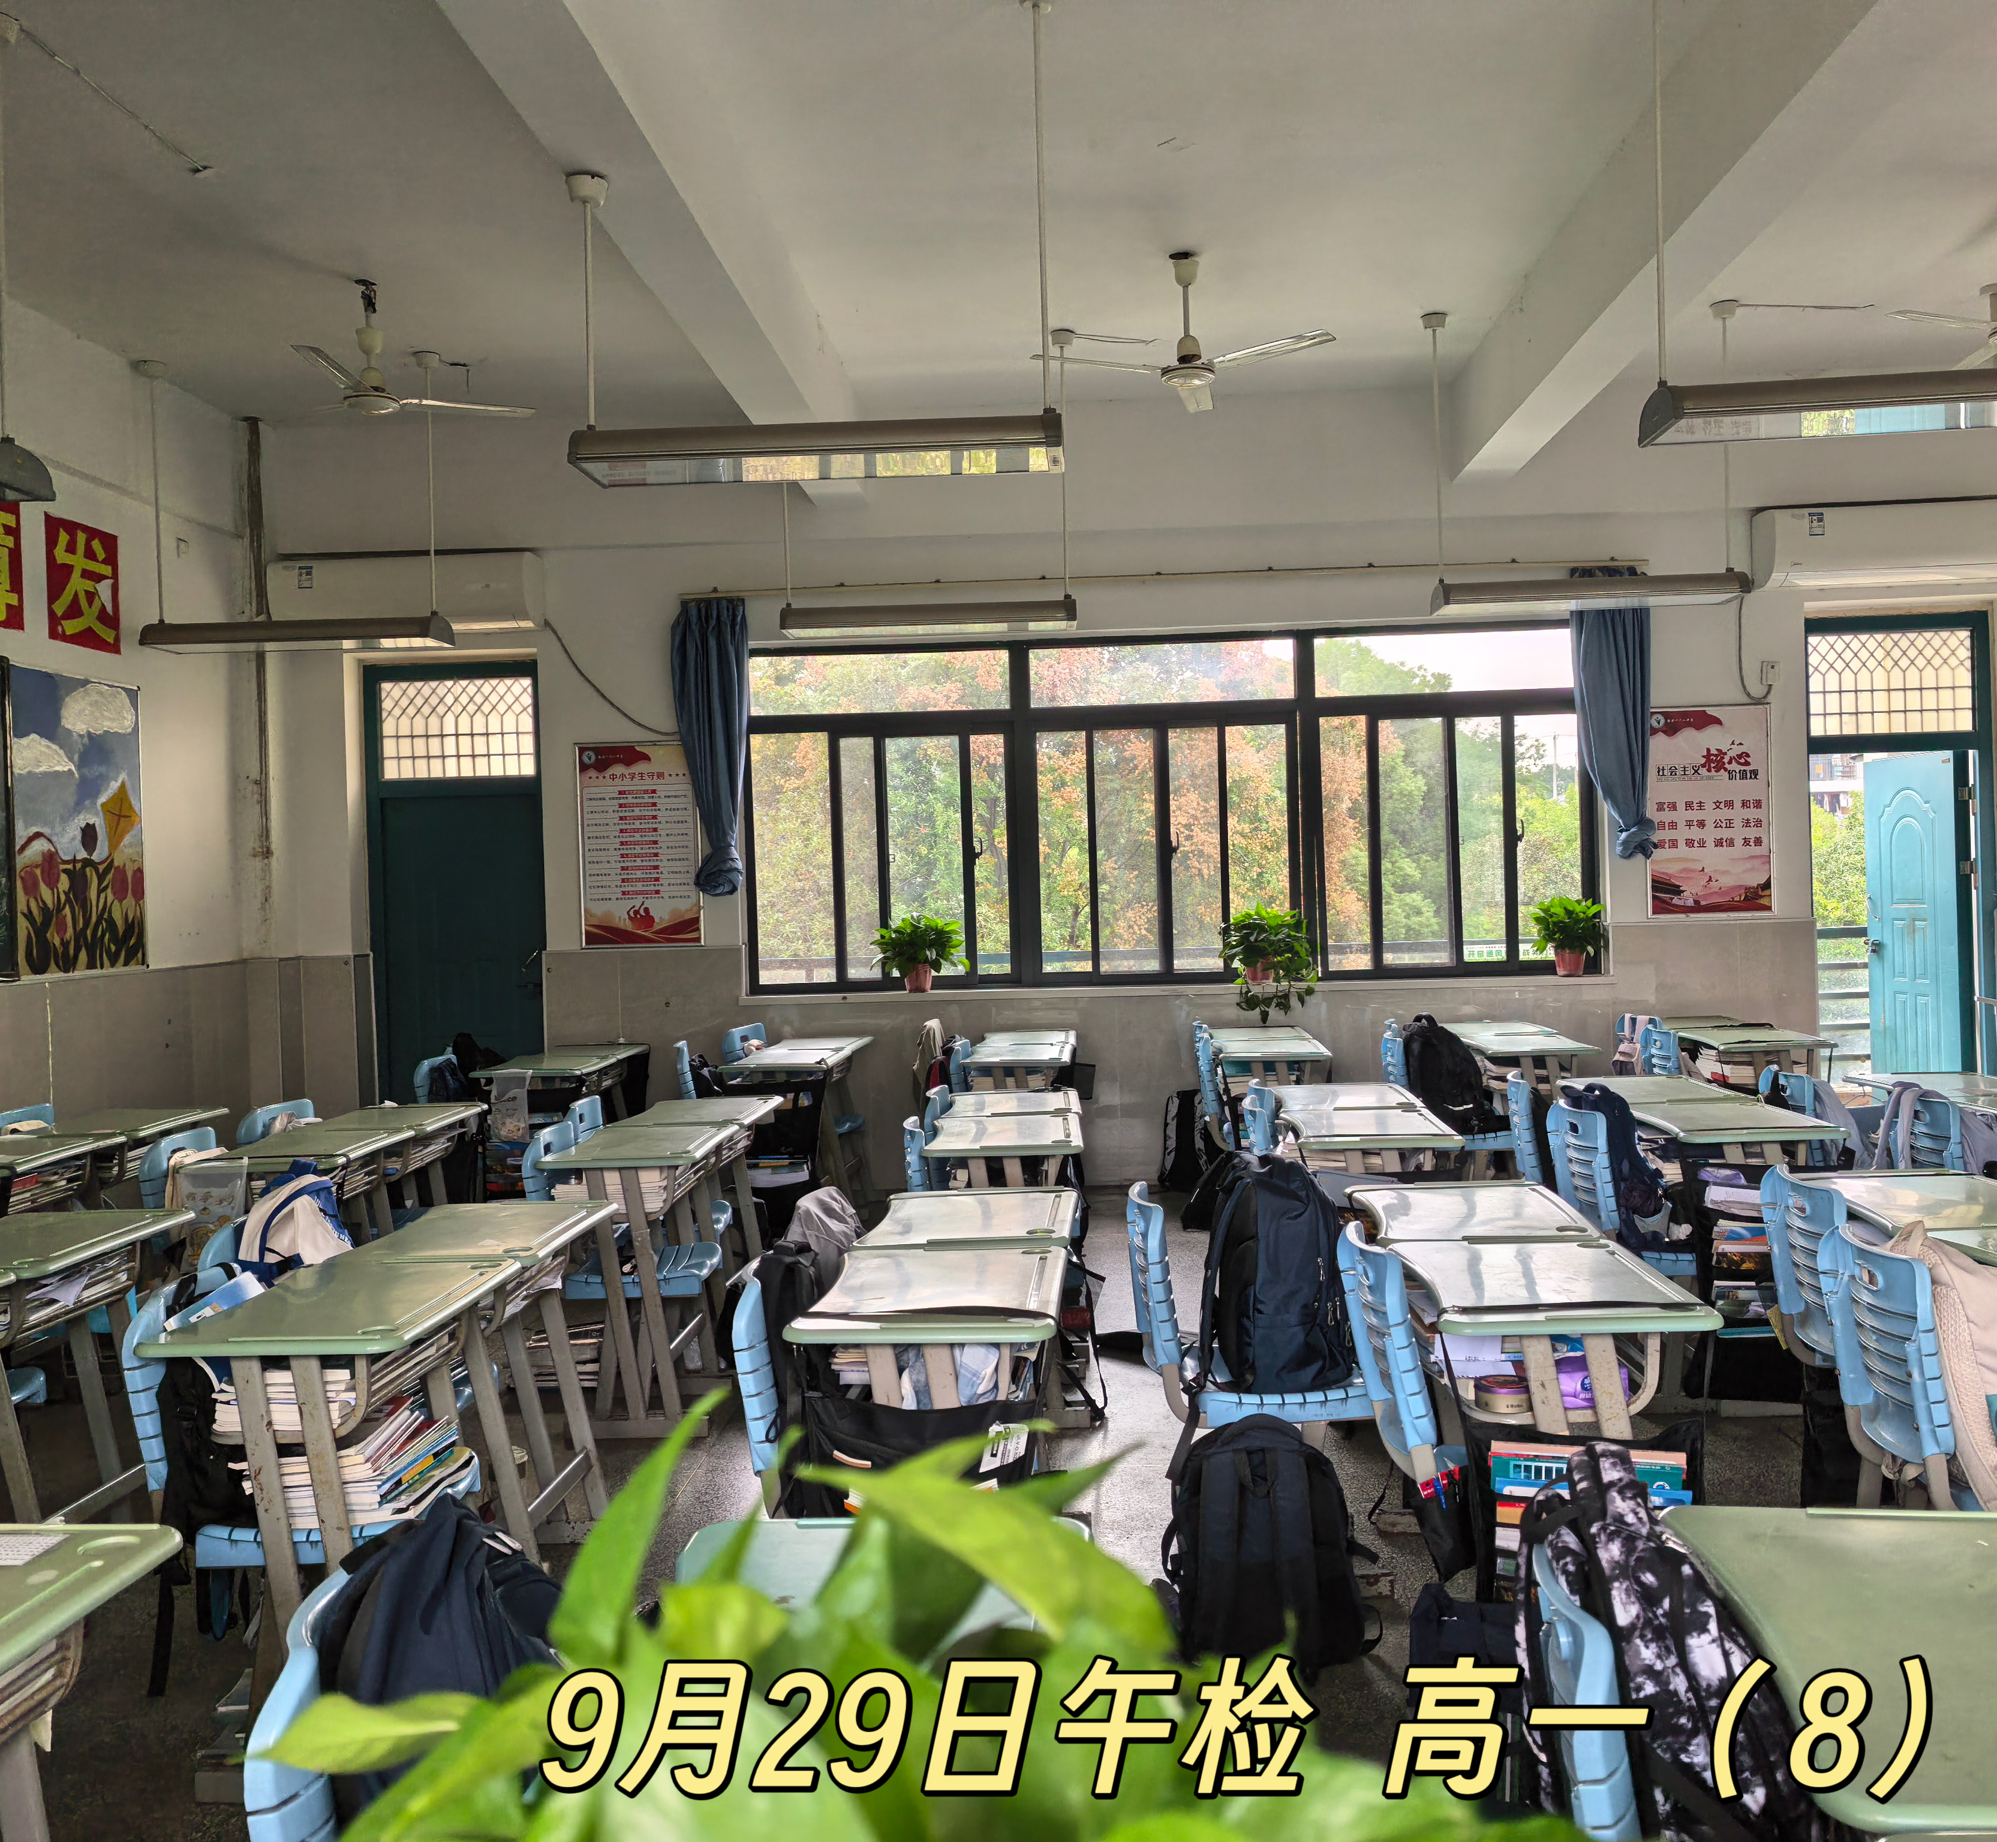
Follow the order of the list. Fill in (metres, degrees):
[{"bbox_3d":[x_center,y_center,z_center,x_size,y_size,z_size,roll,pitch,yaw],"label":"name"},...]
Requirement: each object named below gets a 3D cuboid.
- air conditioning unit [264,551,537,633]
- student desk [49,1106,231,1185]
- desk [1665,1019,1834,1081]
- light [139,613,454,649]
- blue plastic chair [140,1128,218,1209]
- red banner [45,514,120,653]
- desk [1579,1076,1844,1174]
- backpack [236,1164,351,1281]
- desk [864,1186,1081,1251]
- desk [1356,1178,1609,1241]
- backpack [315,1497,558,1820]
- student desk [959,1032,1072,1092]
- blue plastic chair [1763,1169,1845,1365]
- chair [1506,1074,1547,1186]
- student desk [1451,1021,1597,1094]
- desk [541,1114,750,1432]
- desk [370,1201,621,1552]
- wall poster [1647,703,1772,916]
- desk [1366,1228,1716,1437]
[{"bbox_3d":[-2.840,-1.590,8.181,1.250,0.360,0.270,-2,1,3],"label":"air conditioning unit"},{"bbox_3d":[-2.904,1.058,5.613,0.445,0.763,0.610,-2,1,1],"label":"student desk"},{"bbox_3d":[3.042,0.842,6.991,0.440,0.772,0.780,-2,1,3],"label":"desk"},{"bbox_3d":[-2.942,-1.214,7.172,1.240,0.115,0.260,-2,1,4],"label":"light"},{"bbox_3d":[-2.107,1.008,4.842,0.460,0.790,0.400,-2,1,3],"label":"blue plastic chair"},{"bbox_3d":[-3.807,-1.399,7.114,0.015,0.510,0.510,-2,1,3],"label":"red banner"},{"bbox_3d":[1.953,0.907,4.563,0.420,0.765,0.610,-2,1,3],"label":"desk"},{"bbox_3d":[-1.407,0.742,3.493,0.220,0.450,0.300,-1,1,18],"label":"backpack"},{"bbox_3d":[-0.040,1.005,3.628,0.430,0.746,0.600,-2,1,3],"label":"desk"},{"bbox_3d":[0.978,0.977,3.547,0.430,0.746,0.600,-2,1,3],"label":"desk"},{"bbox_3d":[-0.423,0.732,1.511,0.210,0.450,0.310,-1,1,3],"label":"backpack"},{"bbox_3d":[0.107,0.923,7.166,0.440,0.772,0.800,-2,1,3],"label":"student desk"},{"bbox_3d":[1.889,0.927,3.448,0.500,0.815,0.420,-2,1,3],"label":"blue plastic chair"},{"bbox_3d":[1.833,0.880,5.224,0.460,0.810,0.410,-2,1,4],"label":"chair"},{"bbox_3d":[2.174,0.876,6.993,0.440,0.745,0.600,-2,1,4],"label":"student desk"},{"bbox_3d":[-1.005,1.003,4.792,0.440,0.745,0.600,-2,1,4],"label":"desk"},{"bbox_3d":[-1.082,1.024,3.574,0.440,0.745,0.600,-2,1,4],"label":"desk"},{"bbox_3d":[3.413,-0.525,8.172,0.610,1.020,0.025,-2,1,3],"label":"wall poster"},{"bbox_3d":[0.937,0.990,2.947,0.430,0.746,0.600,-2,1,3],"label":"desk"}]

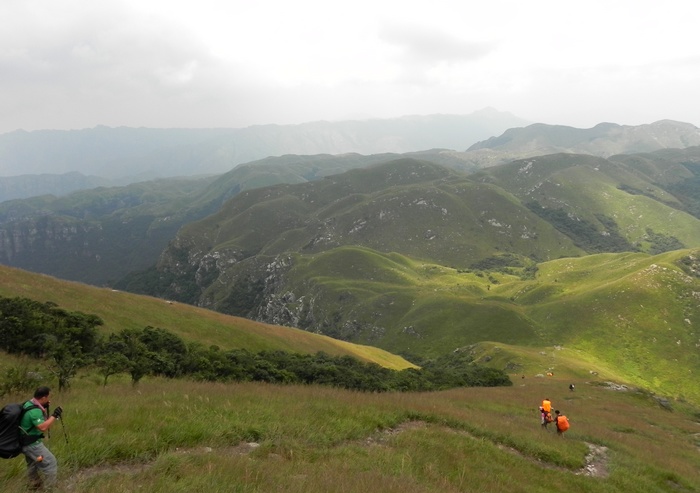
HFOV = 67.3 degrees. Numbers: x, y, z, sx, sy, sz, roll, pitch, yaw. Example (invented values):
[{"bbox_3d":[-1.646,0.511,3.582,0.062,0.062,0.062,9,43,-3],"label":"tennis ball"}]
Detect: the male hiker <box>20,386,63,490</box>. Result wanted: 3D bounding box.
[{"bbox_3d":[-4.319,2.735,7.409,0.620,1.650,0.580,-12,18,-43],"label":"male hiker"}]

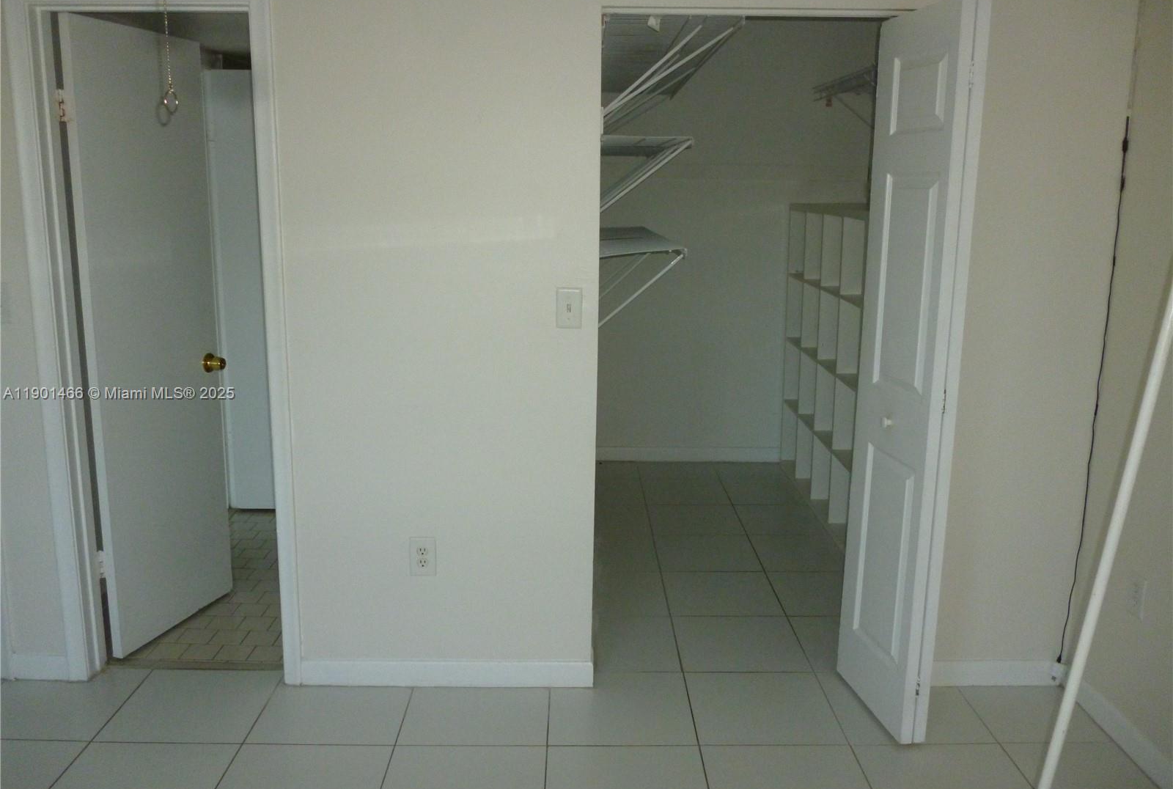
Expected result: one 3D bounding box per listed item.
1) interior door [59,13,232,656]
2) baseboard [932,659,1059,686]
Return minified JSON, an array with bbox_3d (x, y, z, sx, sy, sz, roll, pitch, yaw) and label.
[{"bbox_3d":[-1.450,-0.168,3.198,0.037,2.005,0.585,4,12,16],"label":"interior door"},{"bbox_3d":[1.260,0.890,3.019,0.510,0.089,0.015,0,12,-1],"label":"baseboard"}]

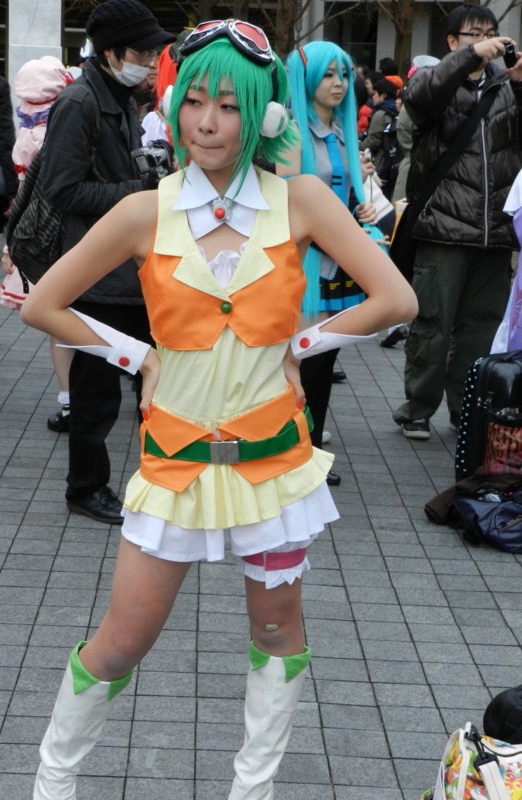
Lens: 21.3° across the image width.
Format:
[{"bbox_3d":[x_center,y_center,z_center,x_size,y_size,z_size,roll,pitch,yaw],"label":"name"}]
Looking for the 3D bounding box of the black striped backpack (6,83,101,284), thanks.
[{"bbox_3d":[-0.685,-0.712,4.580,0.250,0.620,0.300,11,13,11],"label":"black striped backpack"}]

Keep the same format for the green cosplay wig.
[{"bbox_3d":[-0.052,-0.493,2.380,0.220,0.255,0.240,14,13,13],"label":"green cosplay wig"}]

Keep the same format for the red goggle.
[{"bbox_3d":[-0.058,-0.596,2.310,0.160,0.075,0.072,14,54,12],"label":"red goggle"}]

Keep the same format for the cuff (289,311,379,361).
[{"bbox_3d":[0.126,-0.116,2.450,0.160,0.070,0.080,-22,21,-20],"label":"cuff"}]

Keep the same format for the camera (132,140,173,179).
[{"bbox_3d":[-0.349,-0.763,4.420,0.120,0.100,0.130,-16,15,-27],"label":"camera"}]

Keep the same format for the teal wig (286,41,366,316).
[{"bbox_3d":[0.233,-0.806,5.000,0.320,1.000,0.260,-8,17,-39],"label":"teal wig"}]

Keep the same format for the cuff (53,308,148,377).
[{"bbox_3d":[-0.277,-0.099,2.440,0.160,0.072,0.080,23,20,10],"label":"cuff"}]

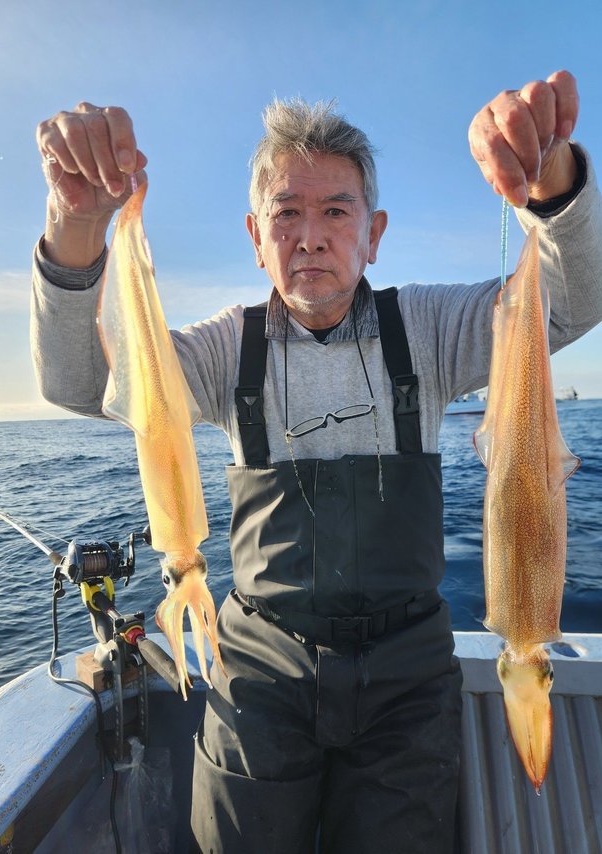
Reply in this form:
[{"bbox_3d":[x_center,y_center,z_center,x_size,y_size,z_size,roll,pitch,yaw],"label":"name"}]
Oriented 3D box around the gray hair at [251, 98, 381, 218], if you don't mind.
[{"bbox_3d":[0.018,-0.370,0.855,0.188,0.190,0.215,1,8,4],"label":"gray hair"}]

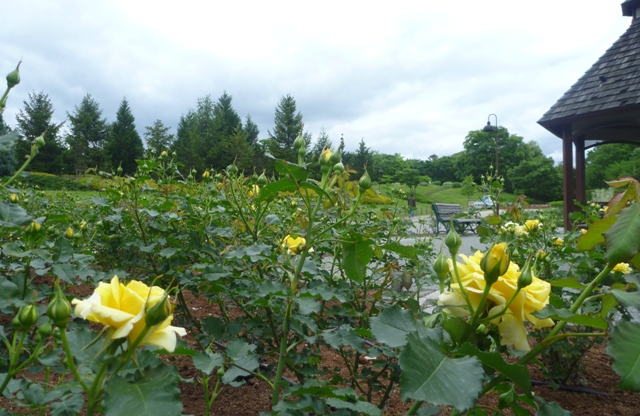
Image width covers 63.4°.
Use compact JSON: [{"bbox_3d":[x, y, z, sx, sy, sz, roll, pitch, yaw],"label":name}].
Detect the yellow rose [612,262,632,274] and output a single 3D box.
[{"bbox_3d":[1.167,0.236,2.000,0.080,0.050,0.080,0,-1,0],"label":"yellow rose"}]

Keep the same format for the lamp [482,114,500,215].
[{"bbox_3d":[5.946,-1.391,18.000,0.600,3.790,0.430,-1,0,0],"label":"lamp"}]

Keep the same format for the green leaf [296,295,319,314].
[{"bbox_3d":[-0.020,0.168,0.900,0.042,0.035,0.035,-1,0,0],"label":"green leaf"}]

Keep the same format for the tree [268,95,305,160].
[{"bbox_3d":[-3.732,-8.059,56.000,4.100,8.500,4.100,0,-1,0],"label":"tree"}]

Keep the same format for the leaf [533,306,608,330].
[{"bbox_3d":[0.194,0.085,0.400,0.059,0.018,0.040,-1,0,0],"label":"leaf"}]

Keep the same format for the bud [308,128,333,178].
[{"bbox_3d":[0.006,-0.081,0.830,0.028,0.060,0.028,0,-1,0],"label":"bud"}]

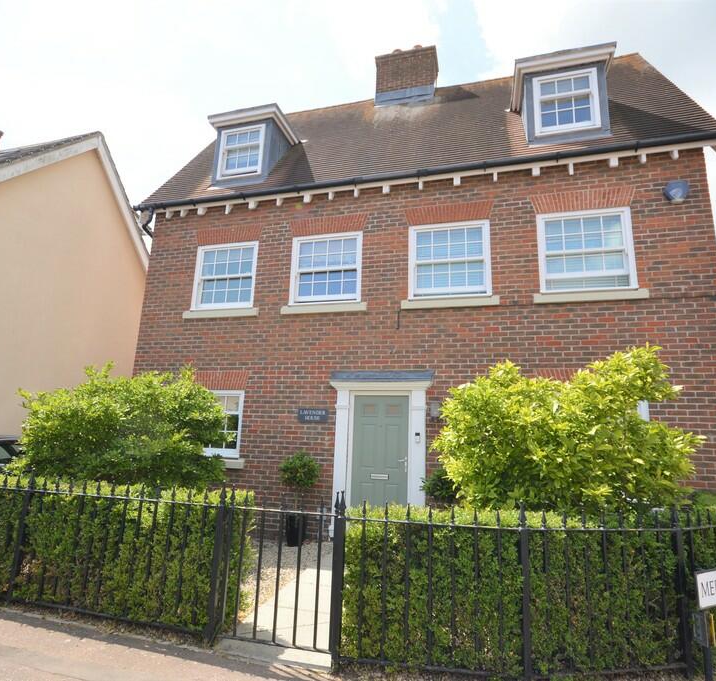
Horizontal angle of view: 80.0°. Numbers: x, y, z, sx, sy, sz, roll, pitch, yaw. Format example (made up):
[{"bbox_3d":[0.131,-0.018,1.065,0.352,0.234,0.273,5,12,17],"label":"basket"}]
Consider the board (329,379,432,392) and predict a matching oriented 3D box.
[{"bbox_3d":[0.318,0.666,6.202,1.530,0.180,0.170,-1,-11,15],"label":"board"}]

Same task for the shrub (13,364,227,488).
[{"bbox_3d":[-3.000,1.468,5.439,2.650,2.200,1.750,-1,-12,16],"label":"shrub"}]

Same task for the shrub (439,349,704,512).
[{"bbox_3d":[2.039,1.322,4.336,2.300,2.400,1.750,-1,-12,16],"label":"shrub"}]

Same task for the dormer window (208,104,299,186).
[{"bbox_3d":[-2.020,-3.410,8.169,1.420,1.450,1.050,-1,-12,16],"label":"dormer window"}]

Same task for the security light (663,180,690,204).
[{"bbox_3d":[4.247,-1.957,5.675,0.260,0.320,0.110,-1,-11,15],"label":"security light"}]

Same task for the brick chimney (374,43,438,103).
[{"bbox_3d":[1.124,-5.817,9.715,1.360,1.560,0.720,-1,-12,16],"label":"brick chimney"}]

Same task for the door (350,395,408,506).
[{"bbox_3d":[0.314,1.789,6.083,0.830,1.990,0.060,-1,-12,16],"label":"door"}]

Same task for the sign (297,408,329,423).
[{"bbox_3d":[-0.673,1.137,6.427,0.475,0.190,0.025,-1,-12,16],"label":"sign"}]

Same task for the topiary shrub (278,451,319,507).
[{"bbox_3d":[-0.831,1.953,6.021,0.610,0.780,0.610,2,-11,0],"label":"topiary shrub"}]

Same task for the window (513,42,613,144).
[{"bbox_3d":[3.143,-3.442,6.605,1.350,1.380,1.030,-1,-11,15],"label":"window"}]

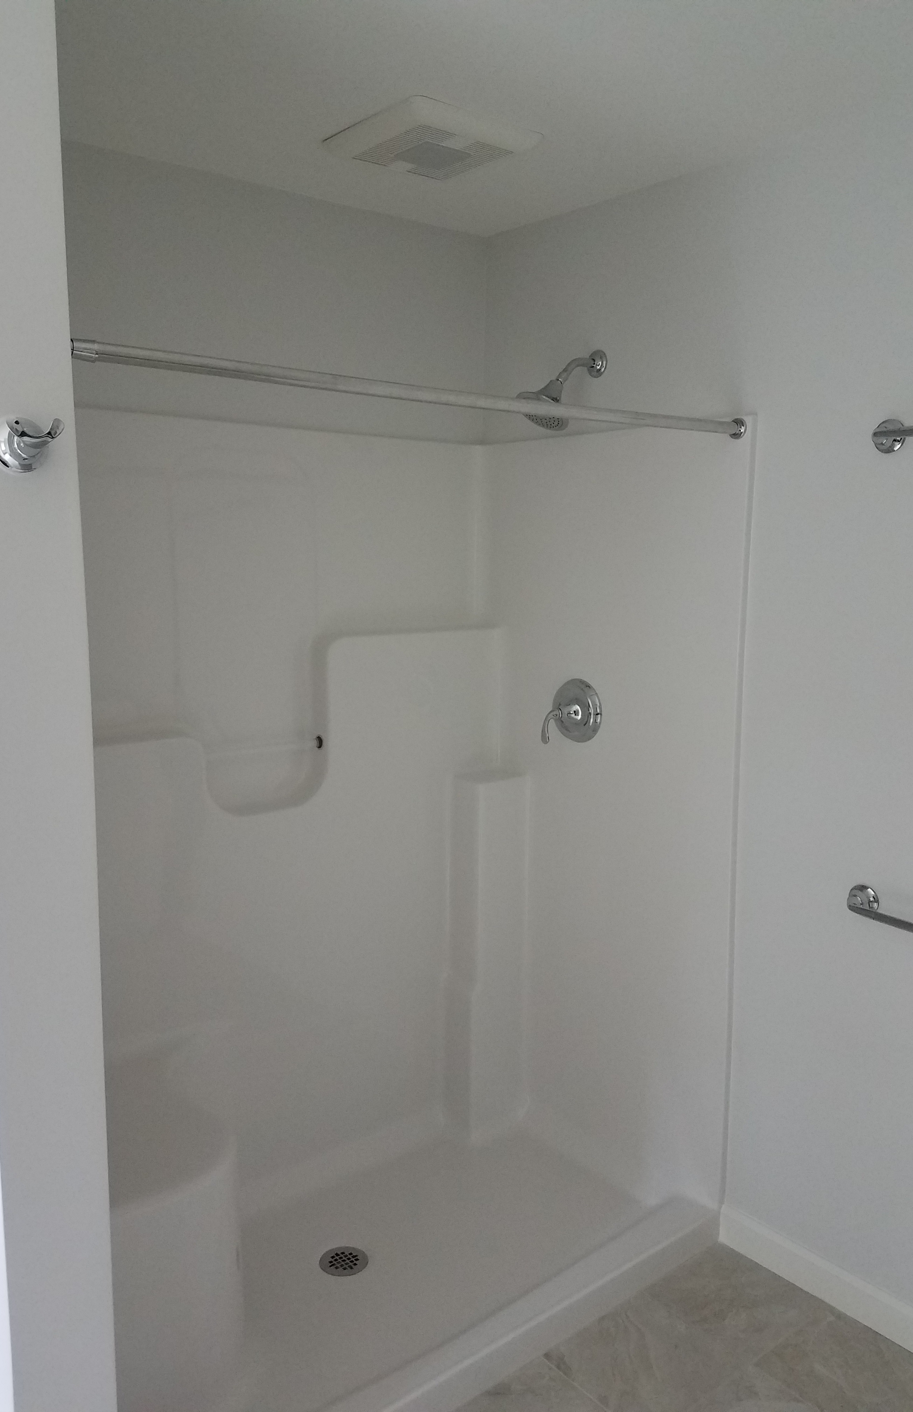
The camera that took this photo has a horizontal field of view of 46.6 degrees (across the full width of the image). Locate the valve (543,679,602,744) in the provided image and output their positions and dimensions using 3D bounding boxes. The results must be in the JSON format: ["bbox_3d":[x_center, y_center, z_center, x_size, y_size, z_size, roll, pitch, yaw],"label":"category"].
[{"bbox_3d":[0.261,0.018,2.666,0.125,0.166,0.165,-6,10,-39],"label":"valve"}]

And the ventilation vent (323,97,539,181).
[{"bbox_3d":[-0.049,-1.143,2.175,0.325,0.032,0.320,-6,10,-39],"label":"ventilation vent"}]

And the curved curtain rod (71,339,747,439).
[{"bbox_3d":[0.030,-0.522,1.813,1.470,0.055,0.060,-6,10,-39],"label":"curved curtain rod"}]

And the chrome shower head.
[{"bbox_3d":[0.245,-0.746,2.491,0.248,0.200,0.140,-6,10,-39],"label":"chrome shower head"}]

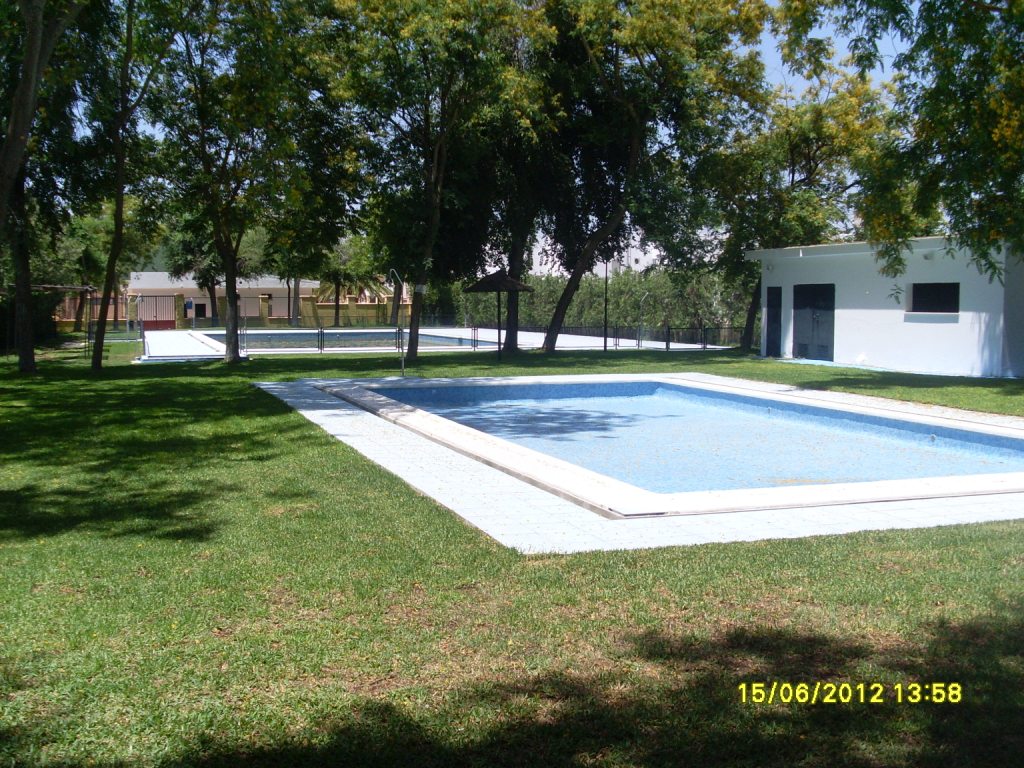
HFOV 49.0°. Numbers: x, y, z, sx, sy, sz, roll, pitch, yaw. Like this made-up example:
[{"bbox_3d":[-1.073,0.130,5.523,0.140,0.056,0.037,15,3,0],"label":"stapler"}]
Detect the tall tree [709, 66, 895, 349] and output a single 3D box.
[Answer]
[{"bbox_3d":[9.100,-5.550,35.300,5.800,8.900,5.300,0,4,0],"label":"tall tree"}]

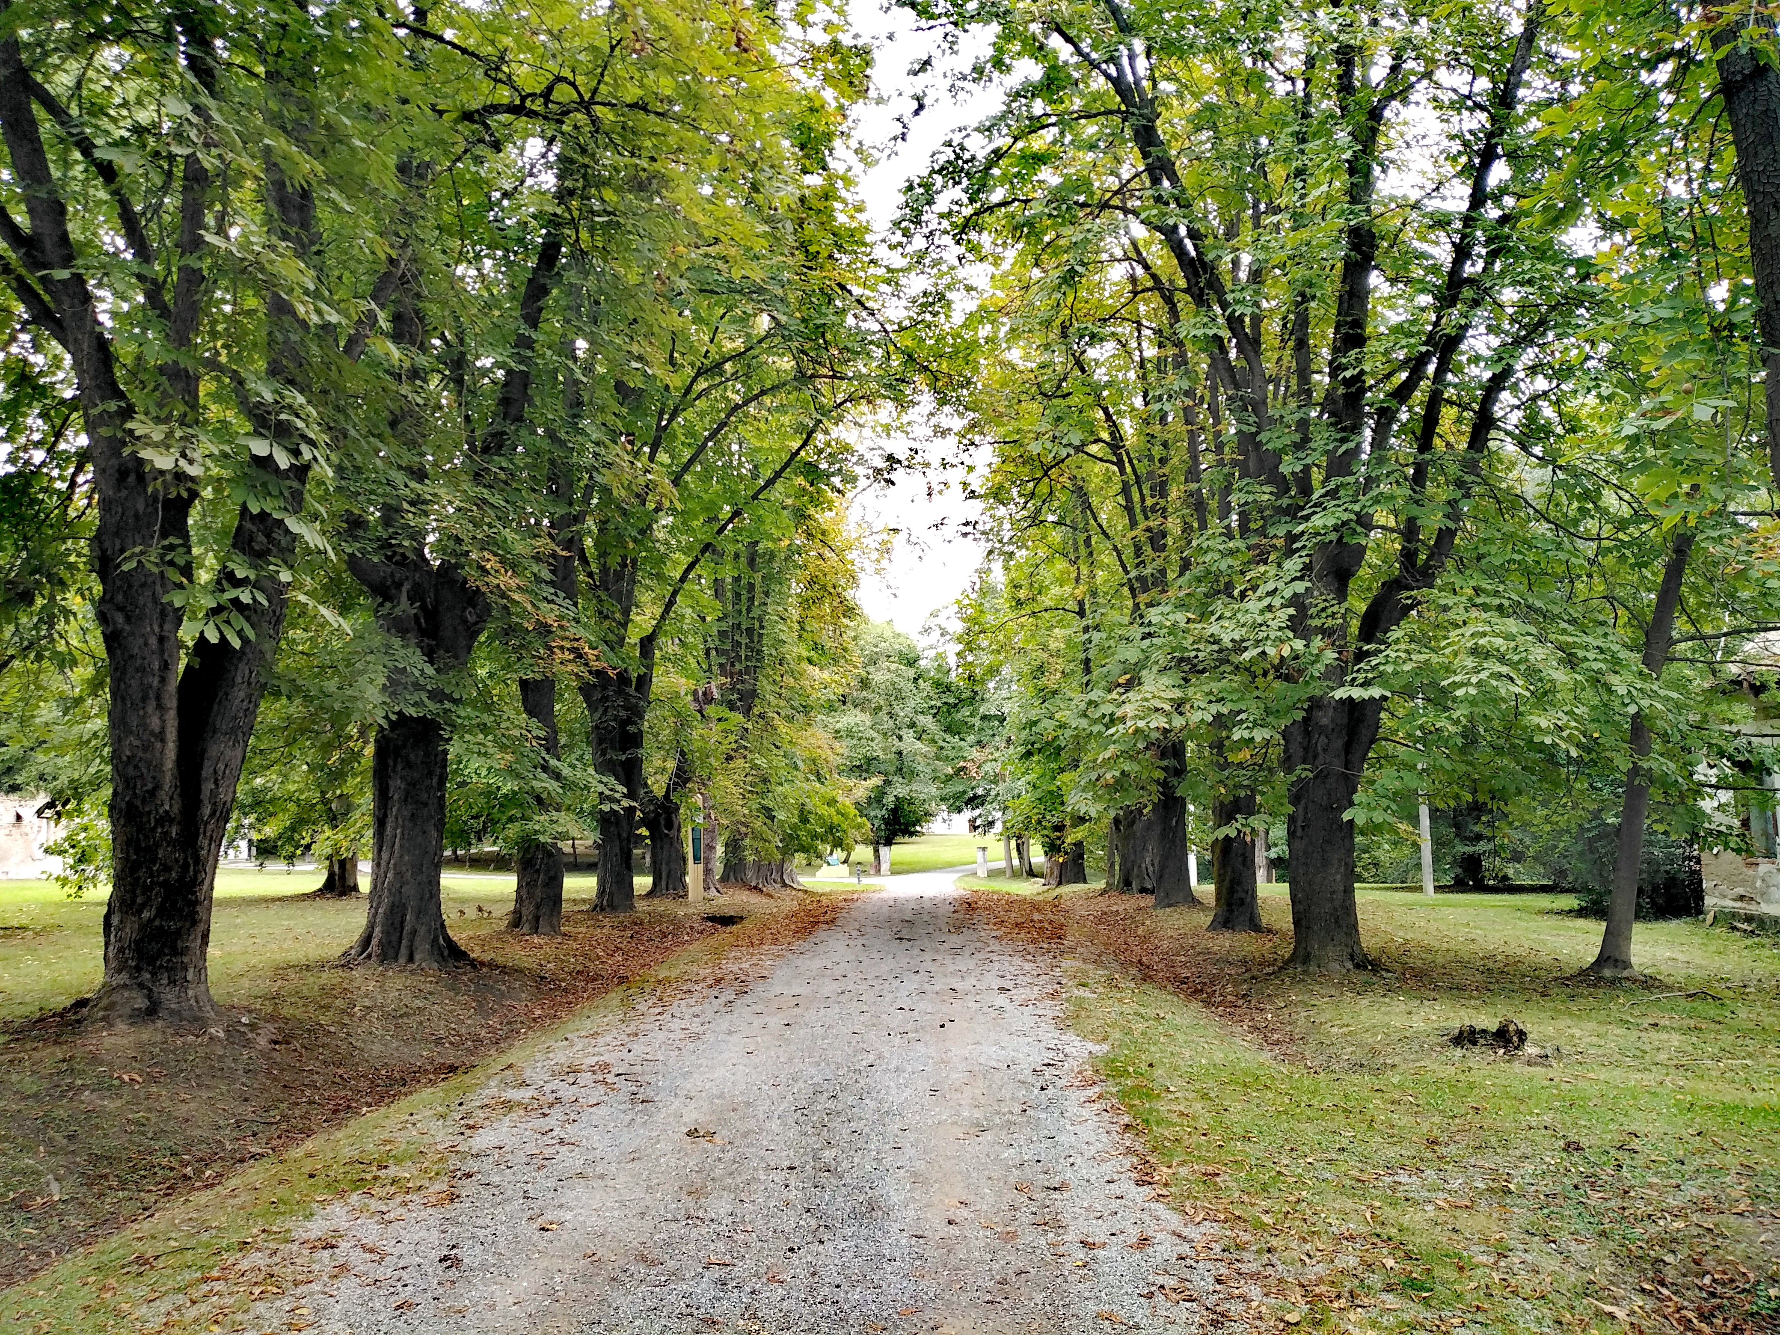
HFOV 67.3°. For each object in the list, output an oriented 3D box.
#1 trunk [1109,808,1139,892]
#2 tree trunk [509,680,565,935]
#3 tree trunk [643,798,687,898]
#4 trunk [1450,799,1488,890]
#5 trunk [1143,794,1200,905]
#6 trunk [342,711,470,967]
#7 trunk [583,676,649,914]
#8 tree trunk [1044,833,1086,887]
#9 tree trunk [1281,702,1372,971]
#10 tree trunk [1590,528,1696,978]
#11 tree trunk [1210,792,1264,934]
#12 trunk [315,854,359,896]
[{"bbox_3d":[5.959,4.664,34.187,0.850,2.098,0.850,0,-7,0],"label":"trunk"},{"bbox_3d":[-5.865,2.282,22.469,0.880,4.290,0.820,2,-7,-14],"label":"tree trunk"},{"bbox_3d":[-5.394,4.340,32.212,1.069,2.336,1.069,0,-7,0],"label":"tree trunk"},{"bbox_3d":[18.195,5.532,42.173,1.100,2.760,1.000,-3,-8,23],"label":"trunk"},{"bbox_3d":[6.414,4.136,30.462,1.120,2.590,1.000,-1,-7,12],"label":"trunk"},{"bbox_3d":[-5.793,2.029,16.173,1.548,3.007,1.548,0,-7,0],"label":"trunk"},{"bbox_3d":[-5.404,2.438,26.499,1.283,4.772,1.283,0,-7,0],"label":"trunk"},{"bbox_3d":[5.184,5.673,39.605,1.276,1.571,1.200,0,-7,0],"label":"tree trunk"},{"bbox_3d":[5.073,1.908,15.684,1.065,3.161,1.065,0,-7,0],"label":"tree trunk"},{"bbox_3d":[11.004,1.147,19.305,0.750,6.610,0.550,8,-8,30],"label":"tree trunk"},{"bbox_3d":[6.384,3.580,24.861,1.000,2.570,0.920,-2,-7,14],"label":"tree trunk"},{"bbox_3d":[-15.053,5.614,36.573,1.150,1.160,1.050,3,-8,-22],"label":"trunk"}]

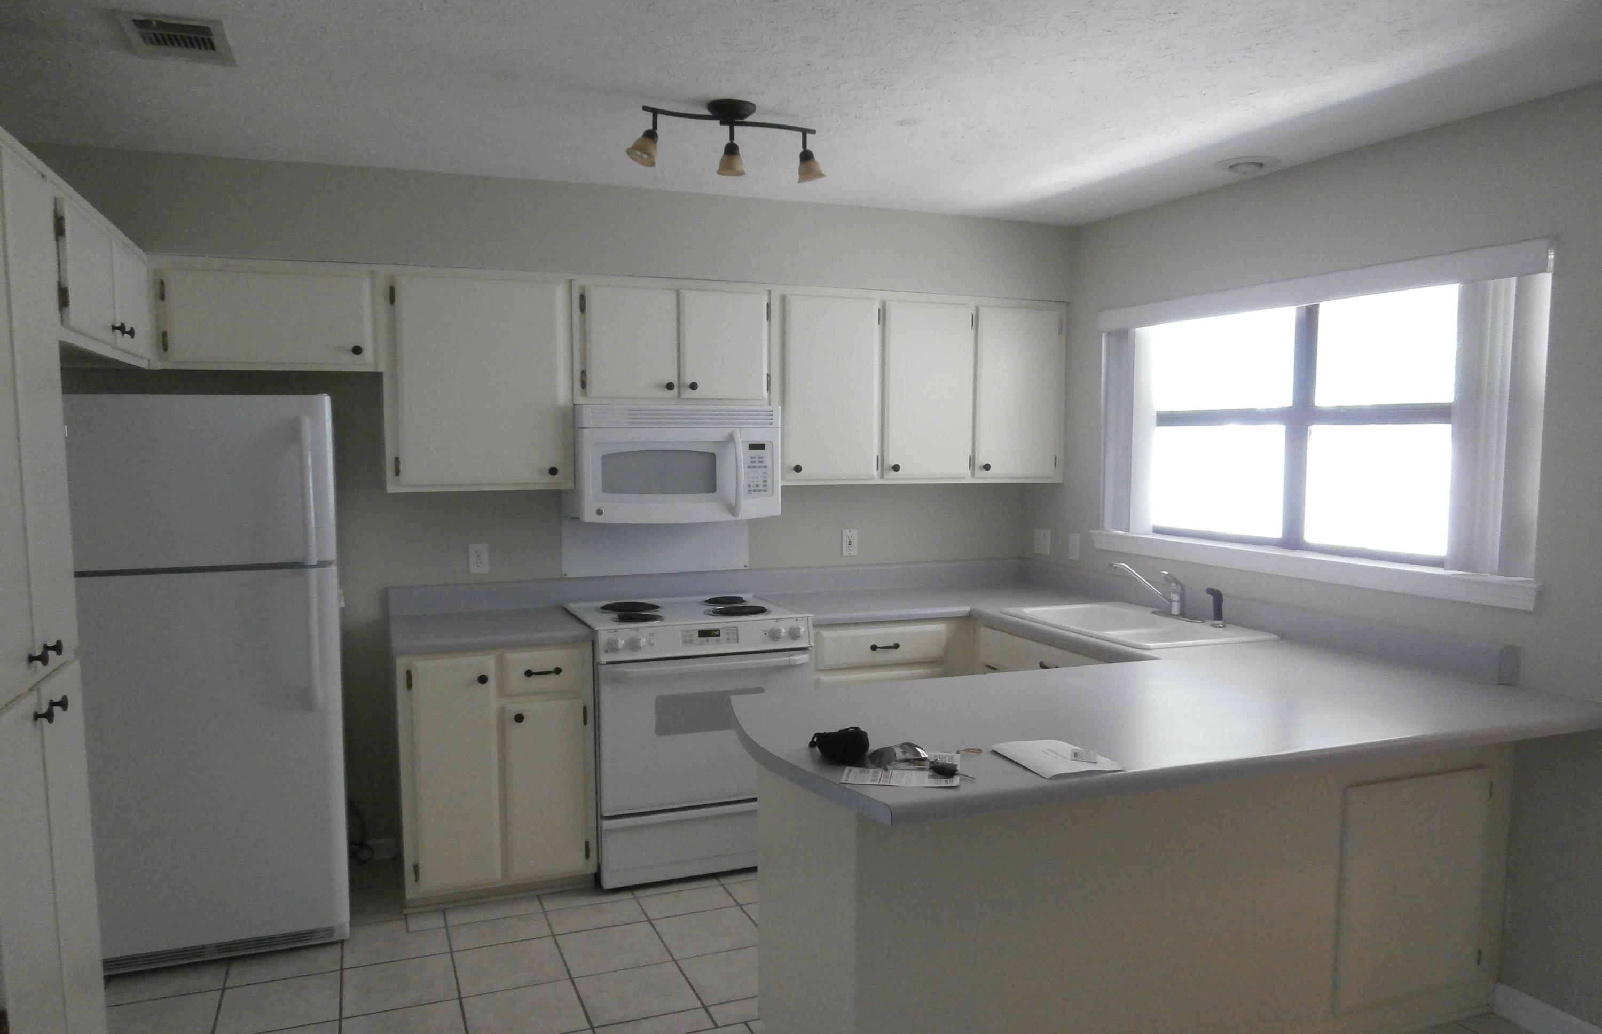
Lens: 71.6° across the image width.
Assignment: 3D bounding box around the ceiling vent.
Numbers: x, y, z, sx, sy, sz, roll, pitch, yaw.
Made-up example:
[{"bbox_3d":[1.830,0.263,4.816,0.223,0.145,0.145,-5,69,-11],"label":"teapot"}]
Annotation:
[{"bbox_3d":[-1.371,-1.047,2.442,0.212,0.020,0.293,-1,4,-22],"label":"ceiling vent"}]

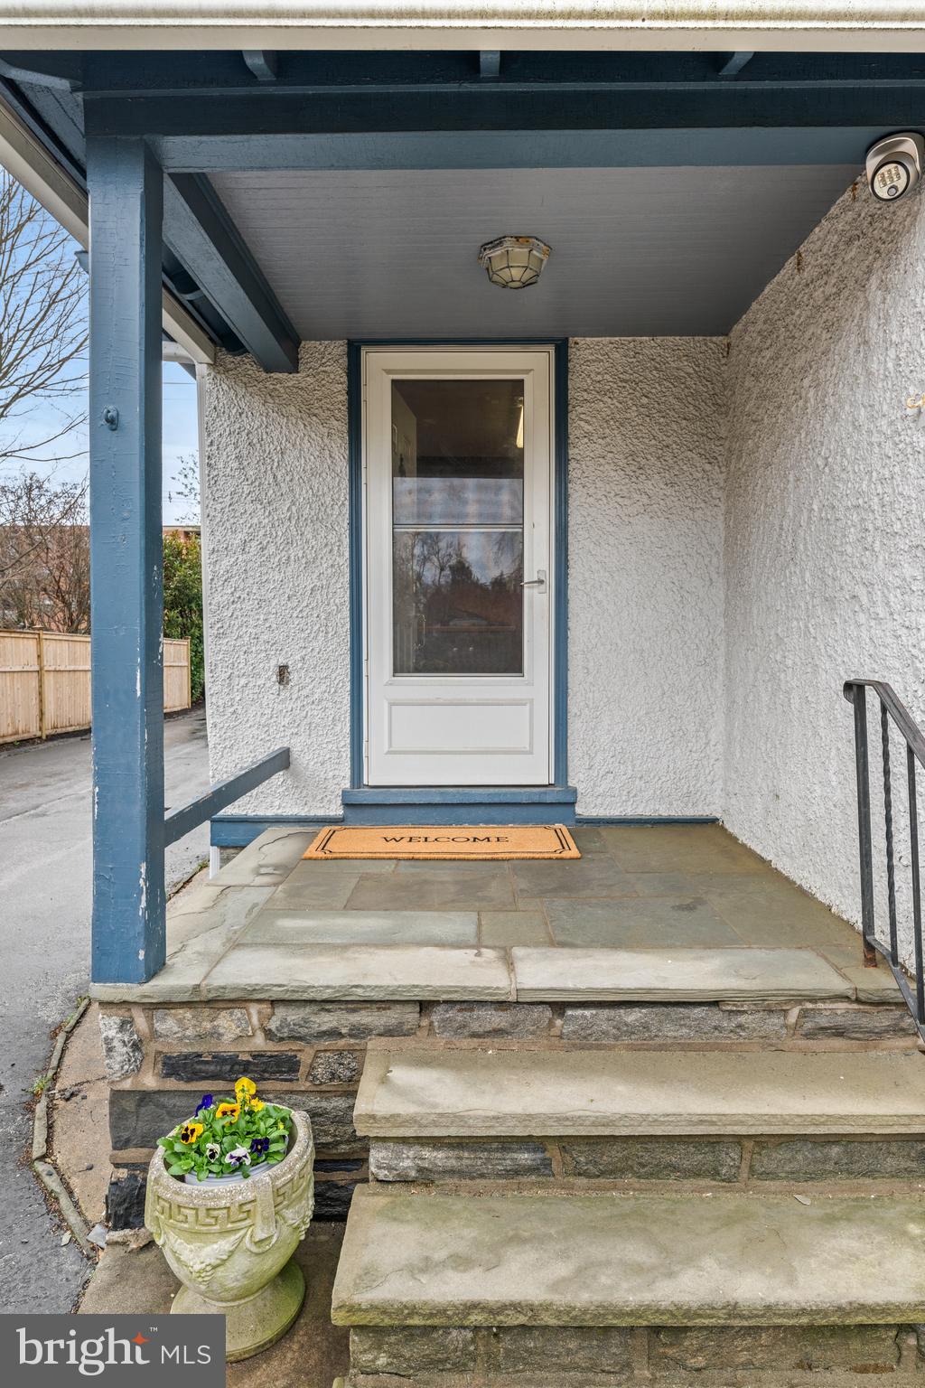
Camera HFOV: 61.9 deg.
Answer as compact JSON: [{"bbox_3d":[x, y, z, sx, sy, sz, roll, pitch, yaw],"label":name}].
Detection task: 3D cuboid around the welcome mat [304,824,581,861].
[{"bbox_3d":[-0.079,0.620,3.245,1.090,0.020,0.460,0,2,1],"label":"welcome mat"}]

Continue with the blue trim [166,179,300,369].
[{"bbox_3d":[-0.824,-1.476,2.719,0.145,0.160,1.480,0,2,1],"label":"blue trim"}]

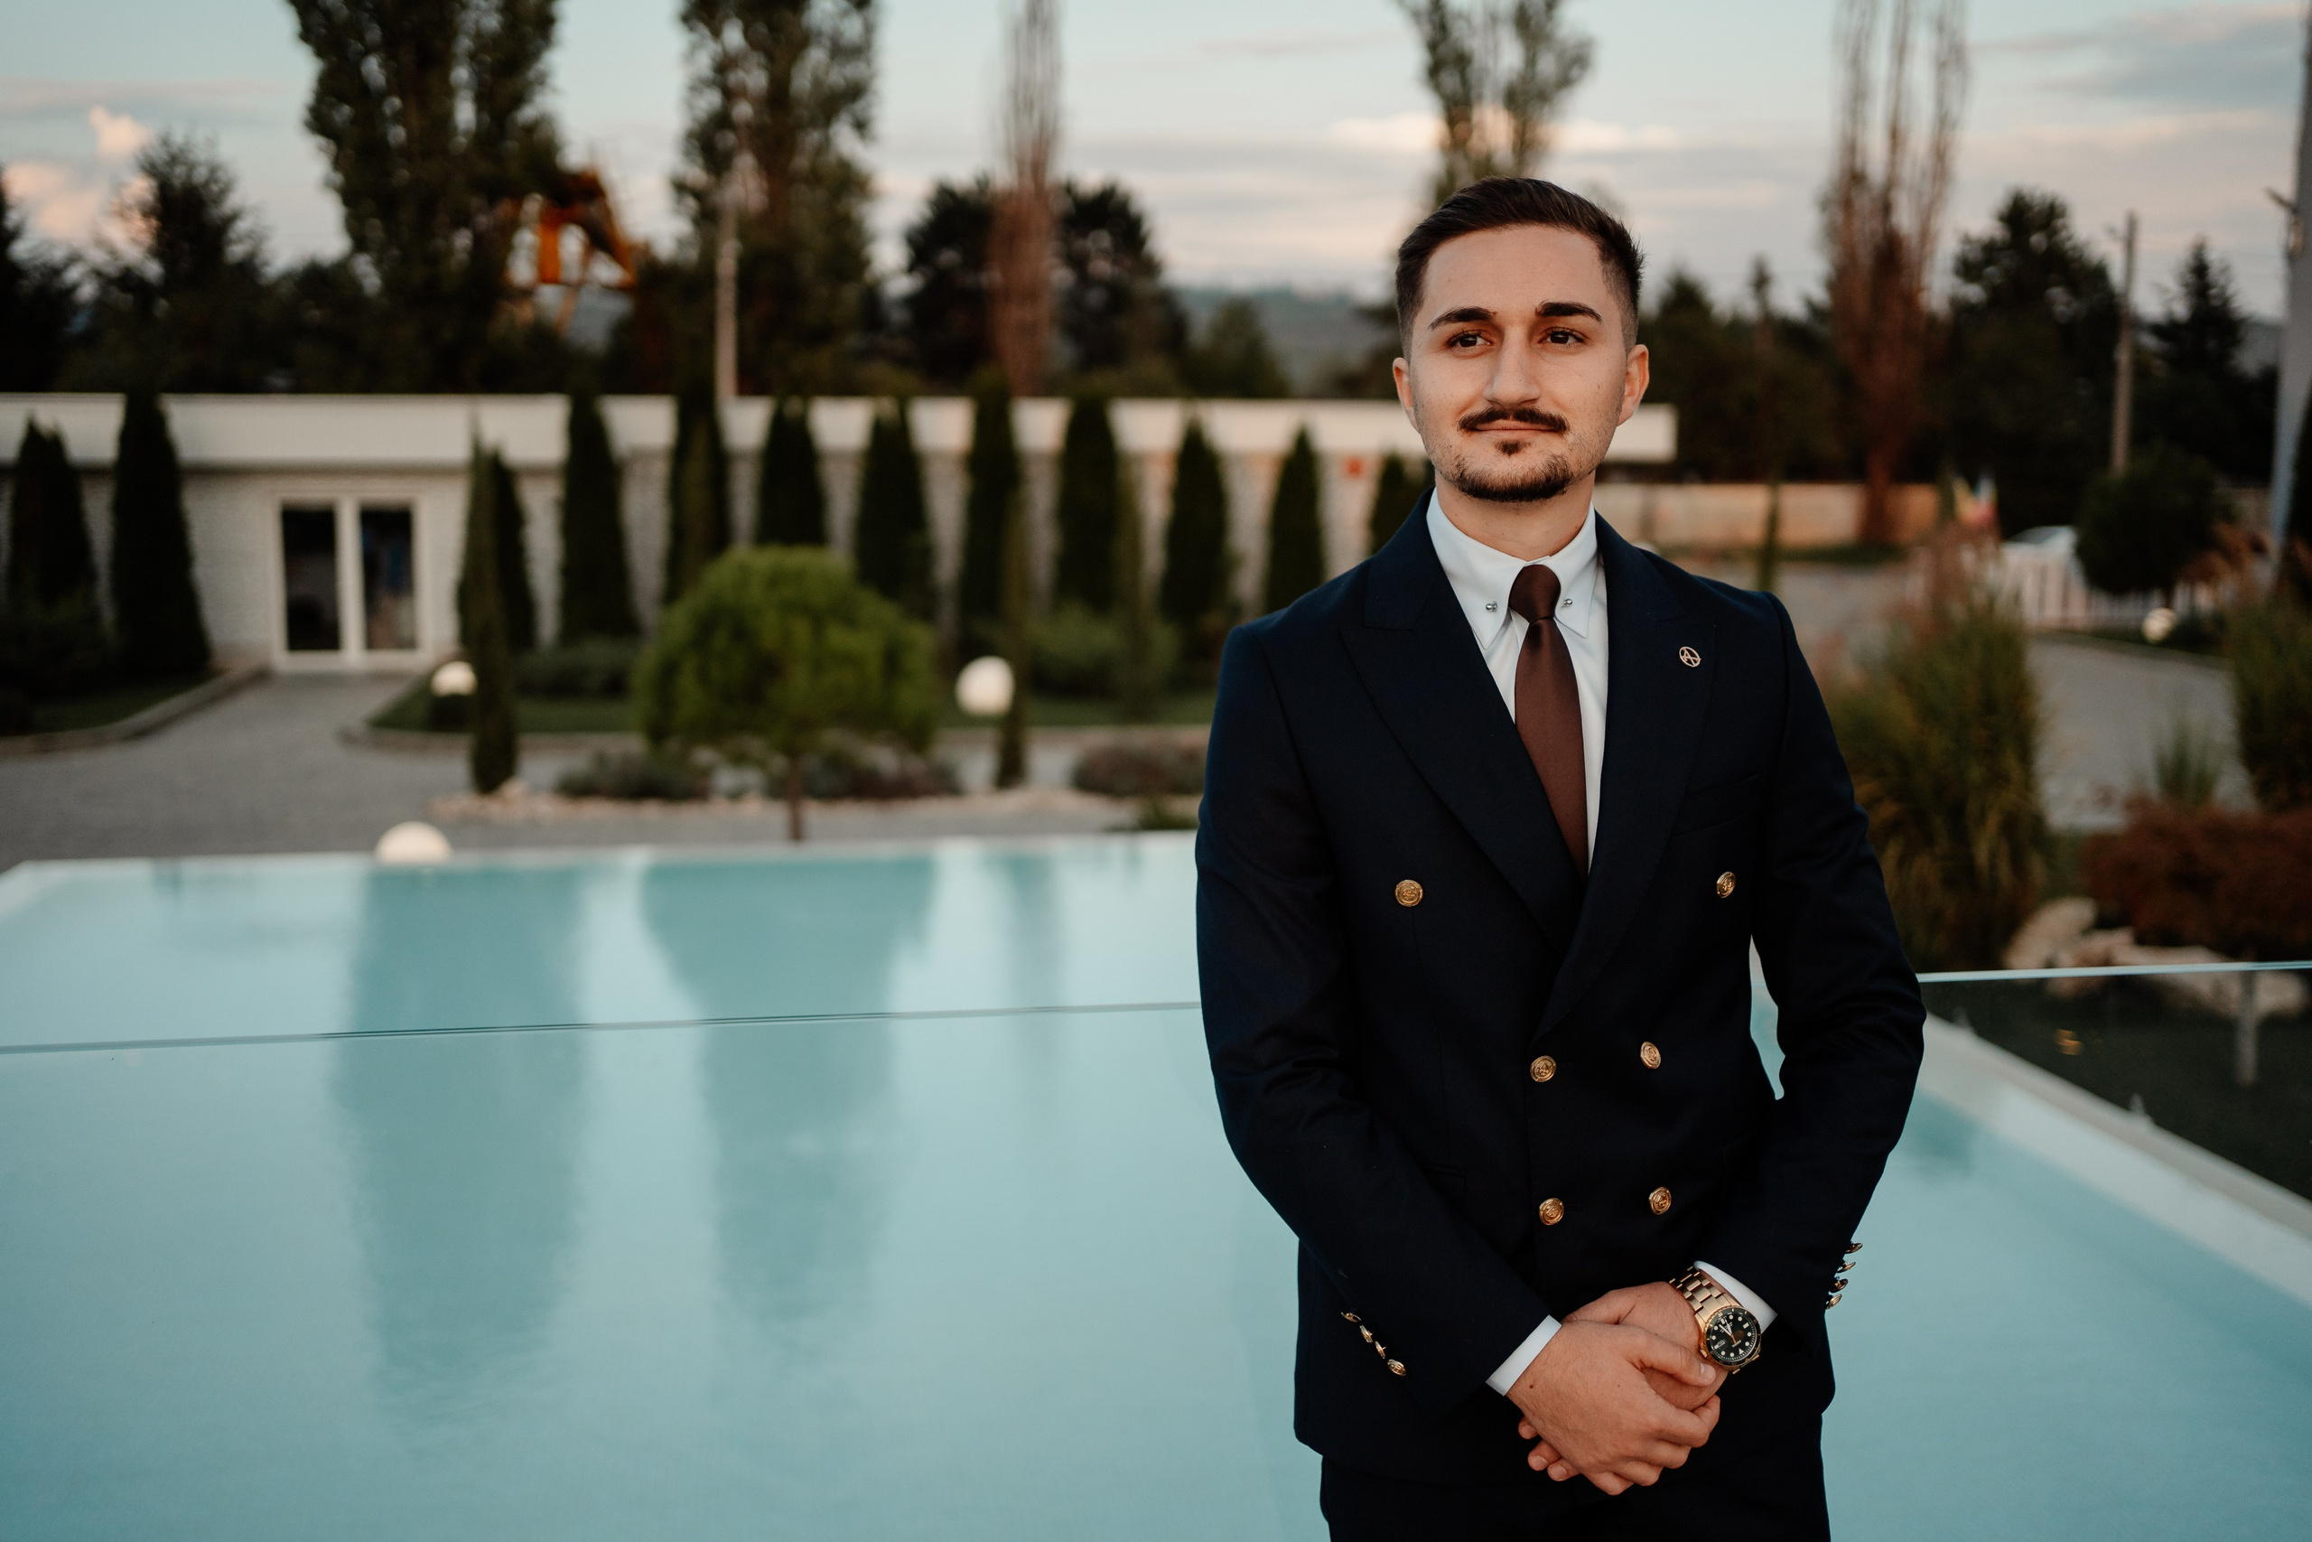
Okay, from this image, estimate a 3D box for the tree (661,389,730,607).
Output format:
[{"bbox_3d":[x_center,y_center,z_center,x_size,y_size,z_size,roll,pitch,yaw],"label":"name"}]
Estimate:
[{"bbox_3d":[-5.534,-2.871,27.057,0.900,3.487,0.900,0,8,0],"label":"tree"}]

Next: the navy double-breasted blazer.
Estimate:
[{"bbox_3d":[0.299,0.166,1.670,0.550,0.730,0.340,-2,8,-14],"label":"navy double-breasted blazer"}]

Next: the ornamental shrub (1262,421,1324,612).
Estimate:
[{"bbox_3d":[1.751,-2.826,28.475,0.860,3.025,0.860,0,8,0],"label":"ornamental shrub"}]

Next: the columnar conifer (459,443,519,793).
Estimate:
[{"bbox_3d":[-5.121,-1.205,17.291,0.440,2.740,0.440,0,8,0],"label":"columnar conifer"}]

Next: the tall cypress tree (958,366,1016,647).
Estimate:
[{"bbox_3d":[-2.054,-3.069,27.636,0.800,3.727,0.800,0,8,0],"label":"tall cypress tree"}]

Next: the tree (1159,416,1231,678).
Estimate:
[{"bbox_3d":[0.499,-2.753,27.577,0.900,3.116,0.900,0,8,0],"label":"tree"}]

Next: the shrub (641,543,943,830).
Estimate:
[{"bbox_3d":[-2.252,-0.369,13.770,1.800,2.006,1.800,0,8,0],"label":"shrub"}]

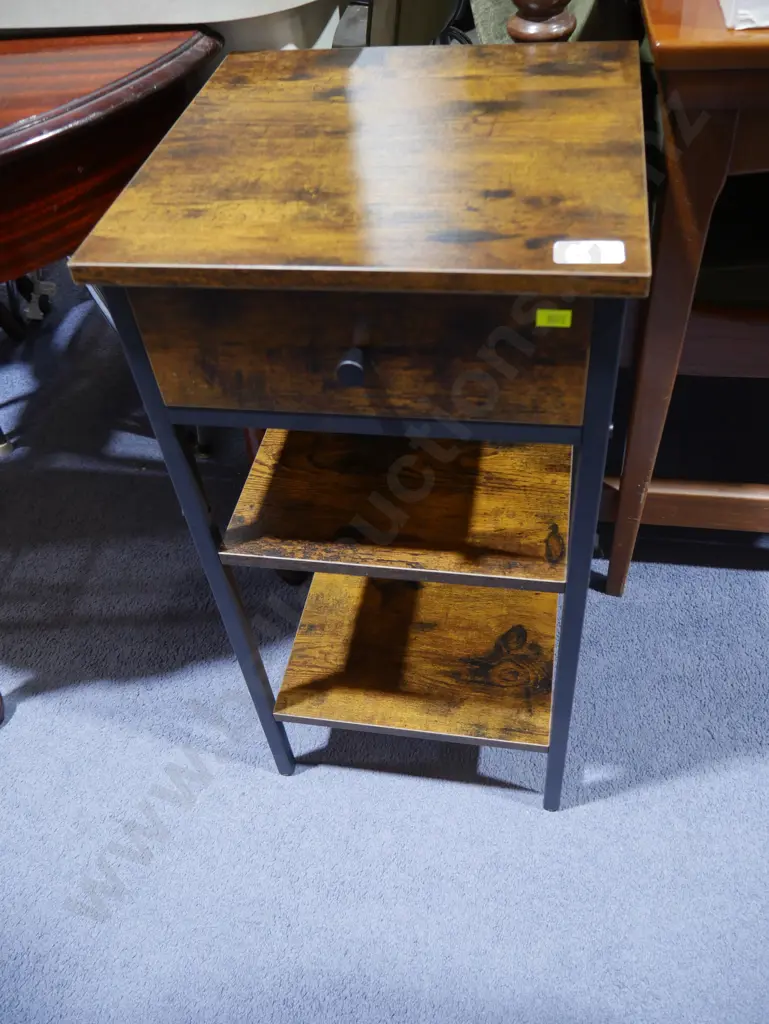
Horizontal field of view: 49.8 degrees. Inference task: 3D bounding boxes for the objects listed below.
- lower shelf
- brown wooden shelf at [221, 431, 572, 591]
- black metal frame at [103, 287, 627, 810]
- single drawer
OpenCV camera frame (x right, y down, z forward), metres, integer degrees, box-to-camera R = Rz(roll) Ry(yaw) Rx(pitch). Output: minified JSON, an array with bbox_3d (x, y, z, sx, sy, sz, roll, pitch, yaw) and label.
[{"bbox_3d":[0.058,0.116,1.035,0.304,0.016,0.355,4,47,11],"label":"lower shelf"},{"bbox_3d":[0.033,-0.076,0.835,0.304,0.016,0.355,4,47,11],"label":"brown wooden shelf"},{"bbox_3d":[0.035,-0.020,0.801,0.306,0.650,0.312,4,47,11],"label":"black metal frame"},{"bbox_3d":[0.006,-0.189,0.583,0.270,0.095,0.296,4,47,11],"label":"single drawer"}]

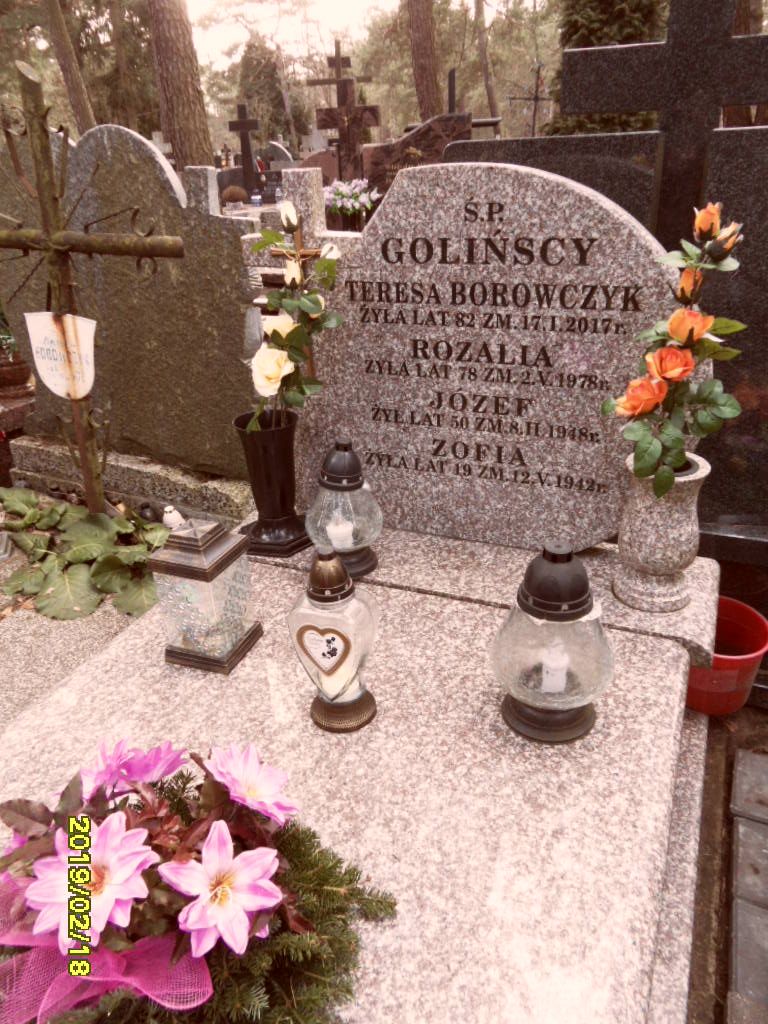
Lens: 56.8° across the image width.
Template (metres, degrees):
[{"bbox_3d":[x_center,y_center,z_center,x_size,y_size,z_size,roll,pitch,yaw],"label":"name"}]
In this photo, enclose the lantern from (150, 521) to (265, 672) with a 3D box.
[{"bbox_3d":[-0.299,0.124,1.183,0.120,0.250,0.120,7,27,19],"label":"lantern"}]

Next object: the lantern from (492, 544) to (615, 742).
[{"bbox_3d":[0.238,0.172,0.997,0.173,0.270,0.173,9,28,23],"label":"lantern"}]

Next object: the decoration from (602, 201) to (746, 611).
[{"bbox_3d":[0.474,-0.148,1.168,0.230,0.650,0.190,9,28,23],"label":"decoration"}]

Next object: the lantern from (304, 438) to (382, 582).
[{"bbox_3d":[-0.084,-0.016,1.411,0.155,0.260,0.155,-3,26,1],"label":"lantern"}]

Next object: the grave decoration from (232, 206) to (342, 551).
[{"bbox_3d":[-0.193,-0.239,1.422,0.260,0.670,0.190,9,28,23],"label":"grave decoration"}]

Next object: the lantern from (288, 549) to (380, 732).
[{"bbox_3d":[-0.068,0.180,1.023,0.120,0.270,0.105,9,28,23],"label":"lantern"}]

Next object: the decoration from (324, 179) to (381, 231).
[{"bbox_3d":[-0.224,-2.081,4.900,0.420,0.450,0.340,9,28,23],"label":"decoration"}]

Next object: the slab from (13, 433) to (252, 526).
[{"bbox_3d":[-0.633,-0.130,1.878,0.830,0.090,0.220,10,29,26],"label":"slab"}]

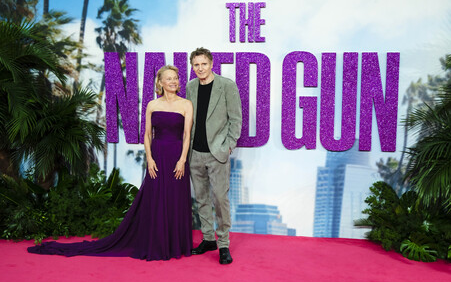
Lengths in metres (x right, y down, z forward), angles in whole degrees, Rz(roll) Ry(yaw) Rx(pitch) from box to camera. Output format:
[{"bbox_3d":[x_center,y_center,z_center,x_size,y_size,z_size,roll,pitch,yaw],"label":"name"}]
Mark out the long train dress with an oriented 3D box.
[{"bbox_3d":[-1.093,0.402,3.793,1.600,1.330,0.560,0,7,-3],"label":"long train dress"}]

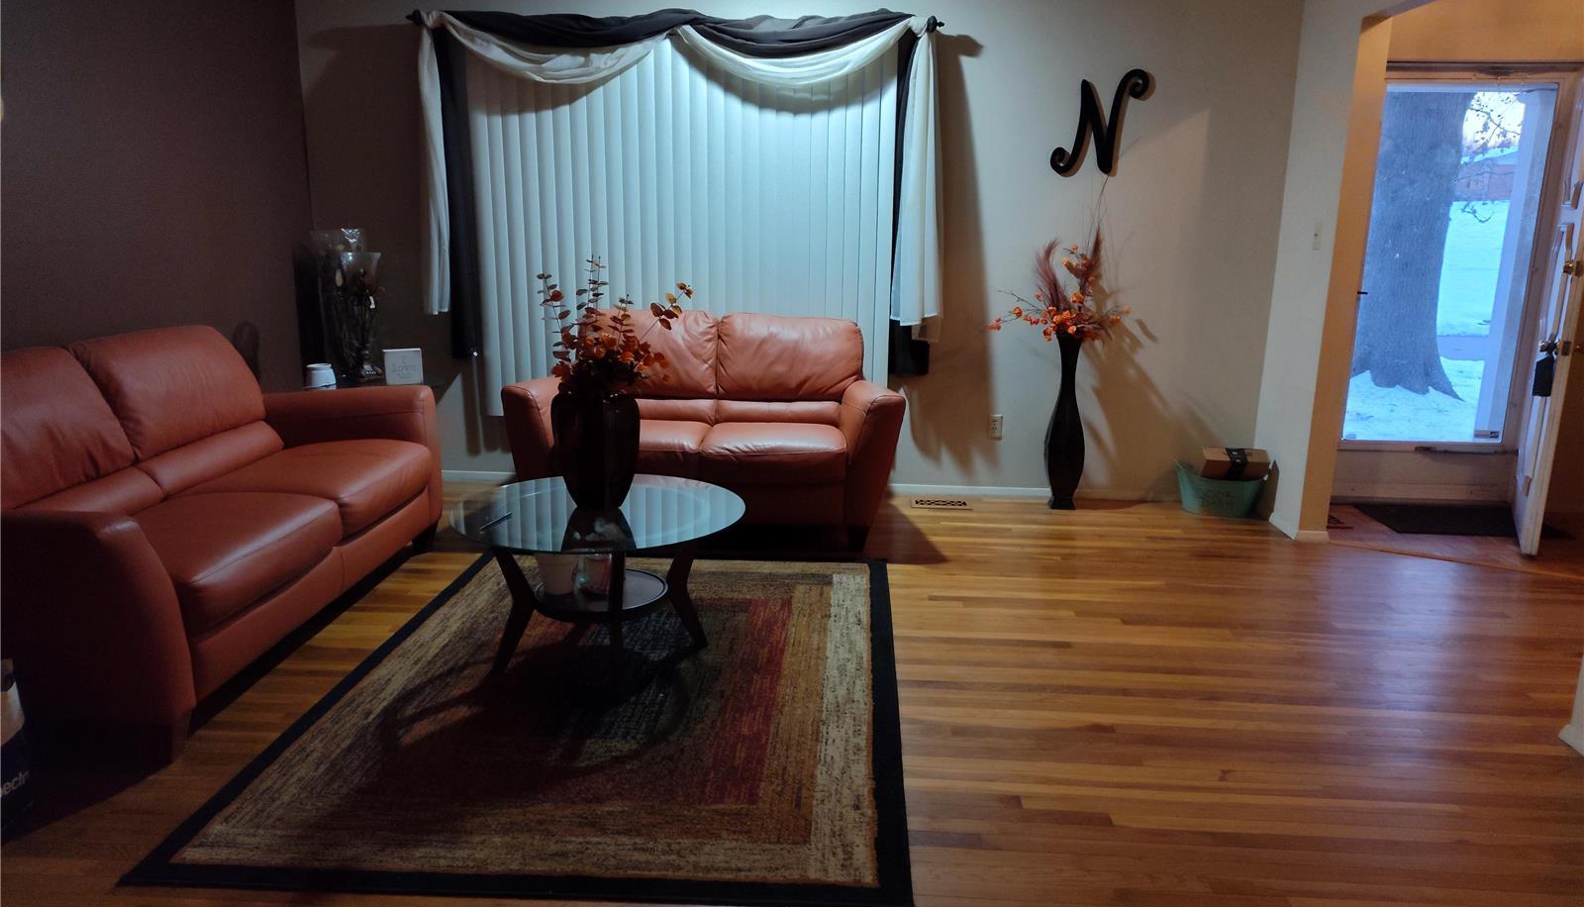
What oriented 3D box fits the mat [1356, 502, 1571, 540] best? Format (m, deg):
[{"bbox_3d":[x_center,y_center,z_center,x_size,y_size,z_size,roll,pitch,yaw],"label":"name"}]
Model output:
[{"bbox_3d":[3.134,0.313,4.953,0.760,0.012,0.470,2,13,3],"label":"mat"}]

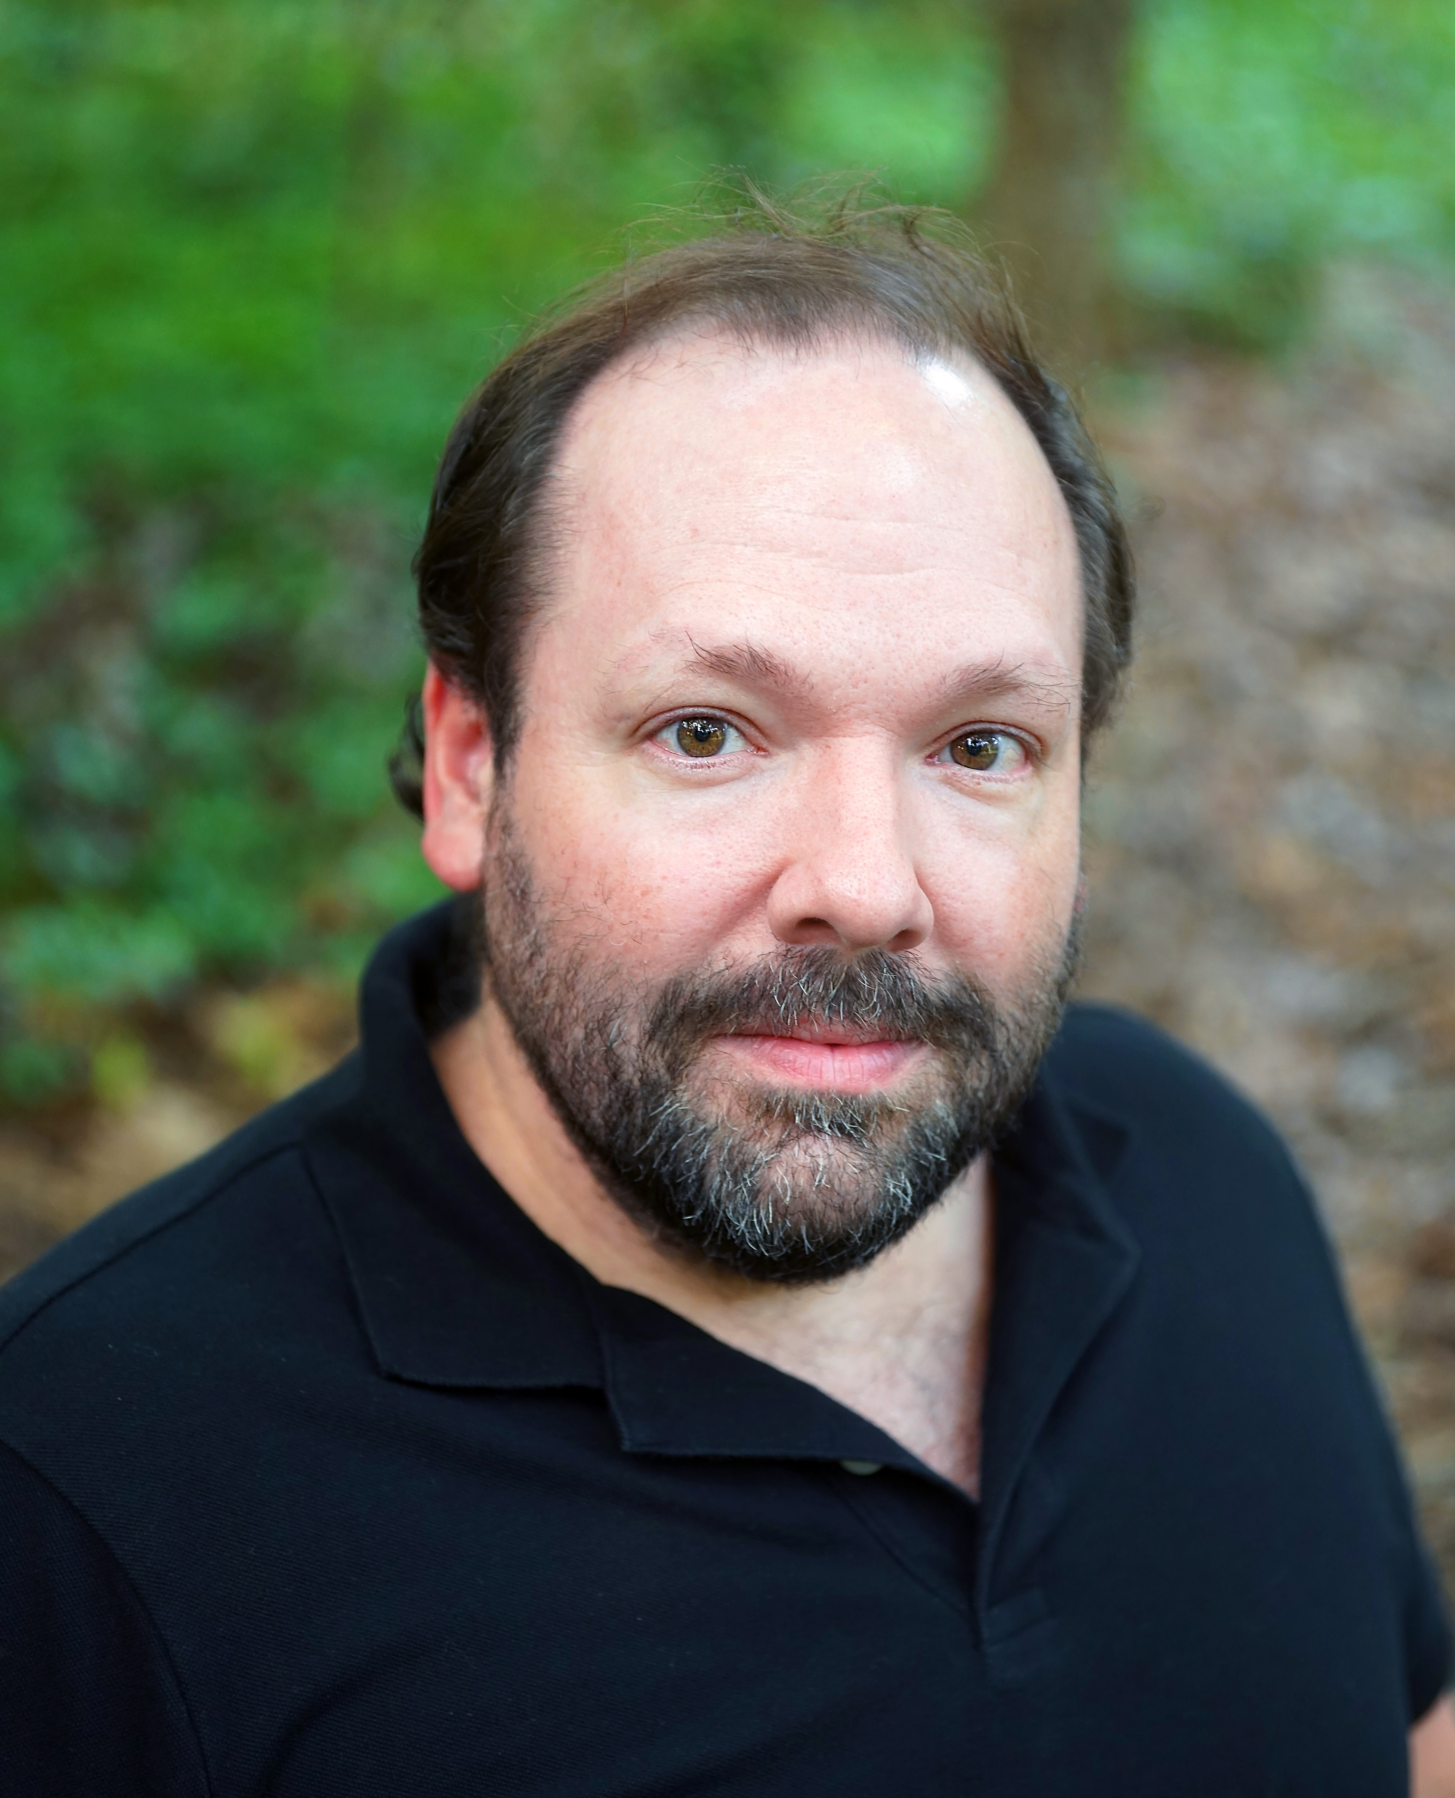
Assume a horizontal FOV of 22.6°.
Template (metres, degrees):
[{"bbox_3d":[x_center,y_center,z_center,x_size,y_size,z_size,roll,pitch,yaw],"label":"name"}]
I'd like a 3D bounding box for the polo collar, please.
[{"bbox_3d":[-0.001,0.073,0.948,0.220,0.115,0.205,-8,19,-24],"label":"polo collar"}]

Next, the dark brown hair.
[{"bbox_3d":[0.007,-0.092,0.965,0.187,0.180,0.195,3,6,-13],"label":"dark brown hair"}]

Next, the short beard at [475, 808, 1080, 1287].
[{"bbox_3d":[0.012,0.037,0.905,0.152,0.115,0.108,3,6,-13],"label":"short beard"}]

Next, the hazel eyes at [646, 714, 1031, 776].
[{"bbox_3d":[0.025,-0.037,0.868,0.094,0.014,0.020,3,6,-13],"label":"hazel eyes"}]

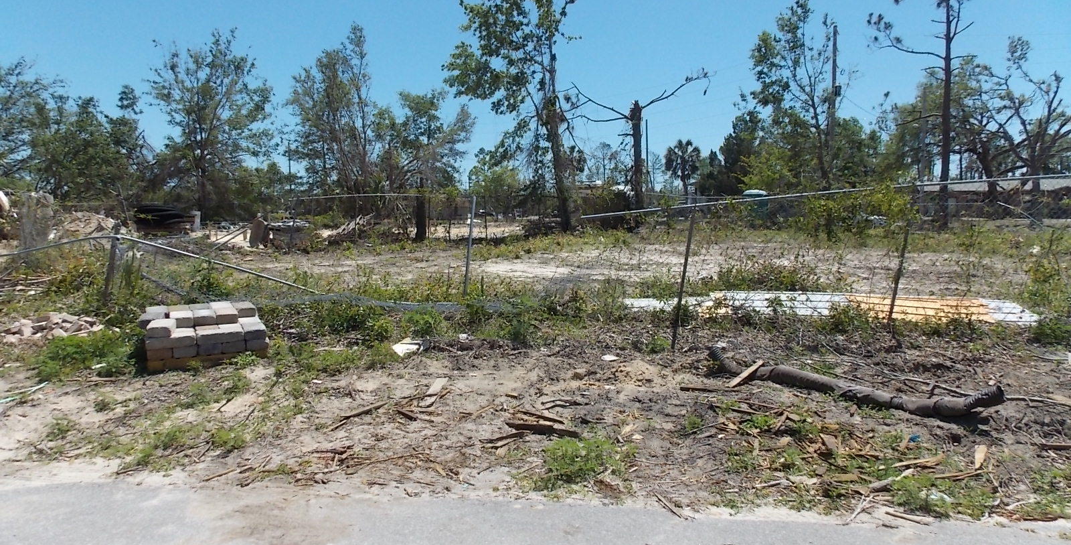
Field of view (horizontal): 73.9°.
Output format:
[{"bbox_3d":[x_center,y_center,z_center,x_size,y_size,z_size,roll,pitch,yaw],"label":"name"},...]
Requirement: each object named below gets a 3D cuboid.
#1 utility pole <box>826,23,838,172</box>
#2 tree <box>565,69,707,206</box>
[{"bbox_3d":[15.665,-7.480,37.457,0.548,10.846,0.420,0,5,0],"label":"utility pole"},{"bbox_3d":[4.942,-5.758,34.609,6.778,7.960,3.600,0,5,0],"label":"tree"}]

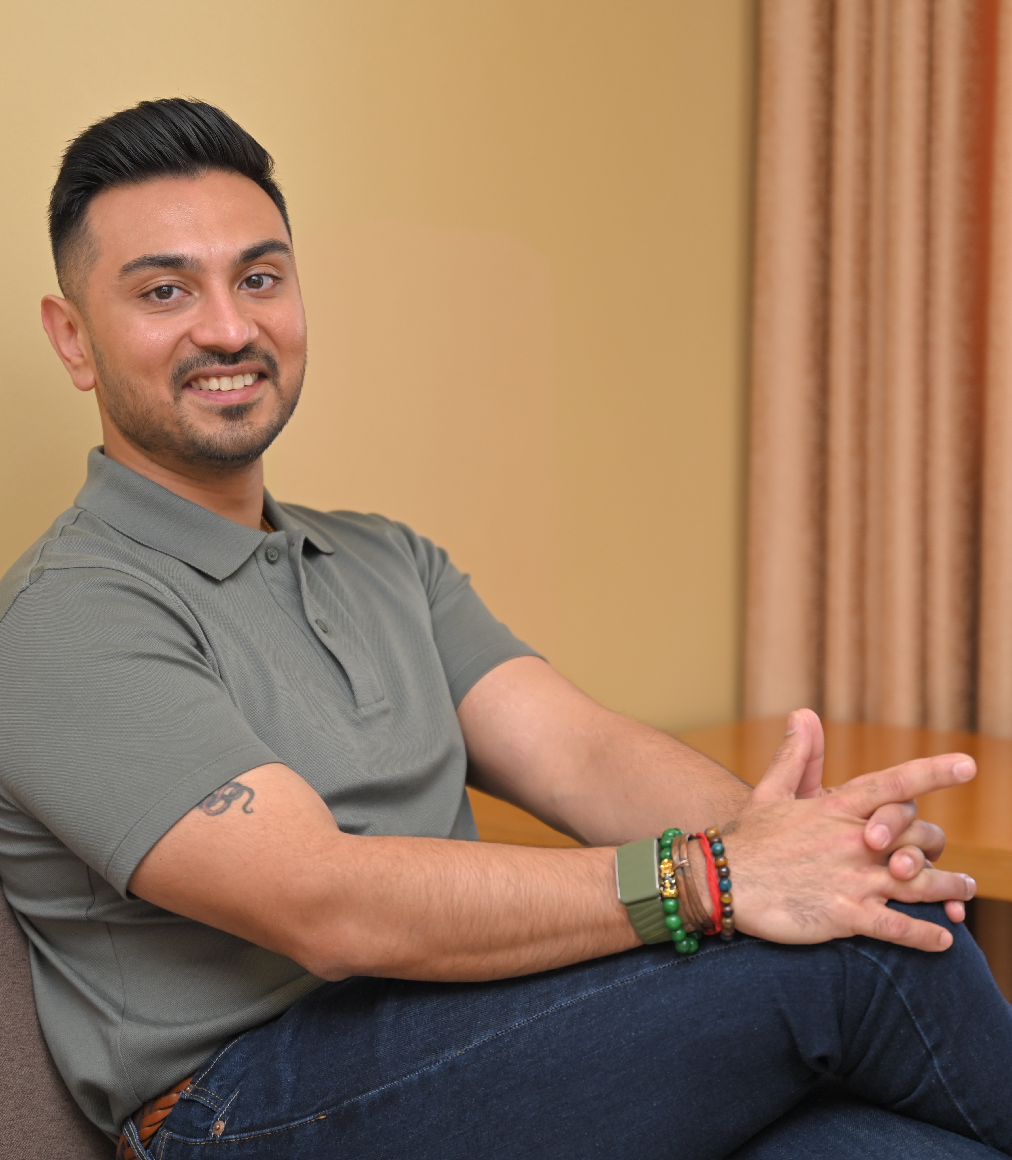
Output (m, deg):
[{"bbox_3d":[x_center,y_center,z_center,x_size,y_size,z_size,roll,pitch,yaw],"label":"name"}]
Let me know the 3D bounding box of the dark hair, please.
[{"bbox_3d":[-0.227,-0.242,2.250,0.165,0.160,0.200,-8,3,-24],"label":"dark hair"}]

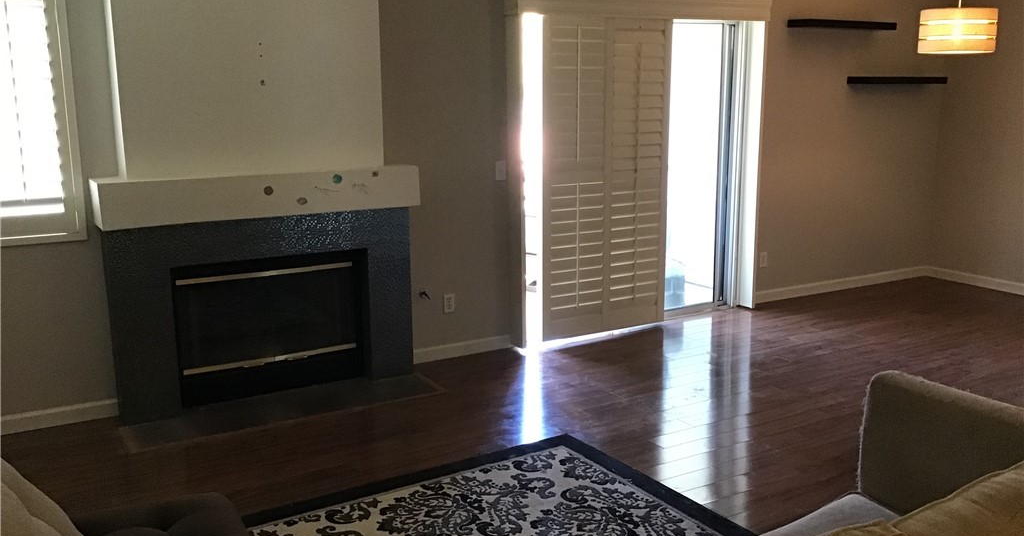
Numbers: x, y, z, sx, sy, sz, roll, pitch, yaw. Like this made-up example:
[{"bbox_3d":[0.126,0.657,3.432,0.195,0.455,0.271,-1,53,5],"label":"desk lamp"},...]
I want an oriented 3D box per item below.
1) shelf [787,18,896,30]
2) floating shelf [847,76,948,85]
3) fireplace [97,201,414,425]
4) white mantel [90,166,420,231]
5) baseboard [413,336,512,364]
[{"bbox_3d":[2.393,-1.748,6.611,0.915,0.049,0.203,-7,13,-30],"label":"shelf"},{"bbox_3d":[2.960,-1.432,7.017,0.907,0.050,0.203,-7,13,-30],"label":"floating shelf"},{"bbox_3d":[-1.258,0.194,4.783,1.526,0.963,0.168,-7,13,-30],"label":"fireplace"},{"bbox_3d":[-1.240,-0.376,4.635,1.585,0.213,0.250,-7,13,-30],"label":"white mantel"},{"bbox_3d":[-0.321,0.493,5.503,0.744,0.084,0.014,-7,13,-30],"label":"baseboard"}]

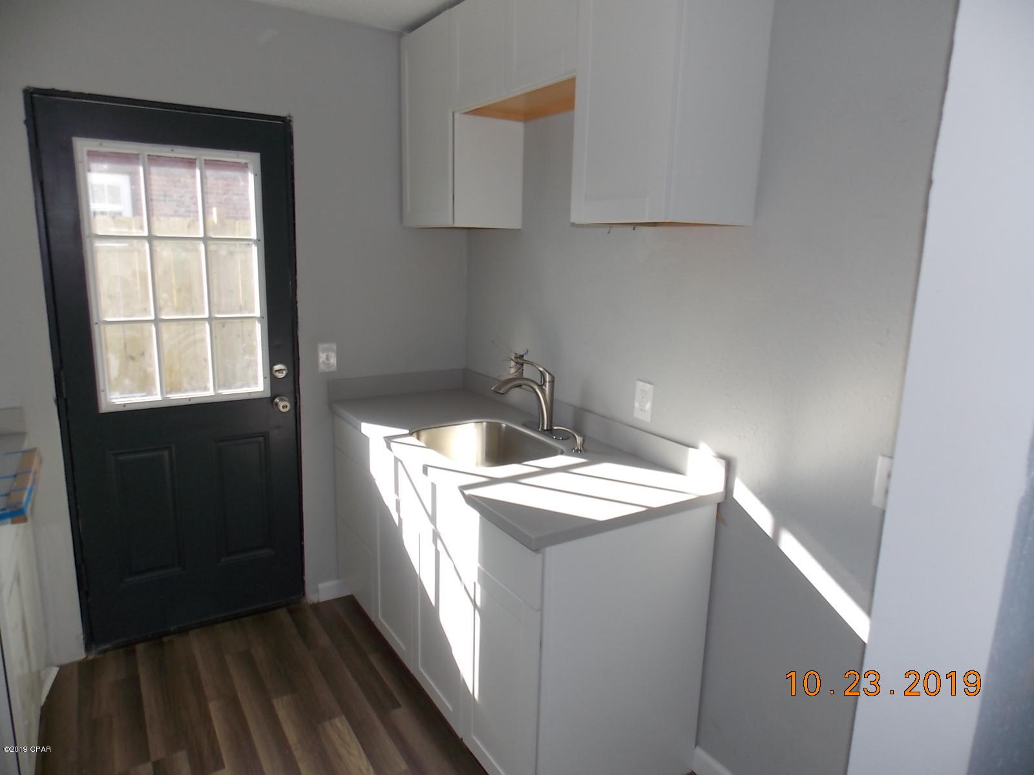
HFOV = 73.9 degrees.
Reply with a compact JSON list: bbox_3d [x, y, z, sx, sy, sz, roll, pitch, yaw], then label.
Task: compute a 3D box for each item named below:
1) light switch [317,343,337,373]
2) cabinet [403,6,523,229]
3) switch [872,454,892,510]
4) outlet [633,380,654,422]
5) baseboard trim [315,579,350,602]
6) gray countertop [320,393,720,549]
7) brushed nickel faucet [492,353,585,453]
[{"bbox_3d":[-0.793,-0.124,2.879,0.073,0.116,0.007,-6,14,-31],"label":"light switch"},{"bbox_3d":[-0.228,-1.028,2.759,0.312,0.753,0.470,-6,14,-31],"label":"cabinet"},{"bbox_3d":[0.833,0.217,1.523,0.007,0.116,0.073,-6,14,-31],"label":"switch"},{"bbox_3d":[0.405,0.045,2.192,0.007,0.117,0.074,-6,14,-31],"label":"outlet"},{"bbox_3d":[-0.813,0.911,3.092,0.162,0.084,0.014,-6,14,-31],"label":"baseboard trim"},{"bbox_3d":[-0.106,0.194,2.435,0.646,0.037,1.585,-6,14,-31],"label":"gray countertop"},{"bbox_3d":[0.083,0.049,2.385,0.263,0.276,0.395,-6,14,-31],"label":"brushed nickel faucet"}]

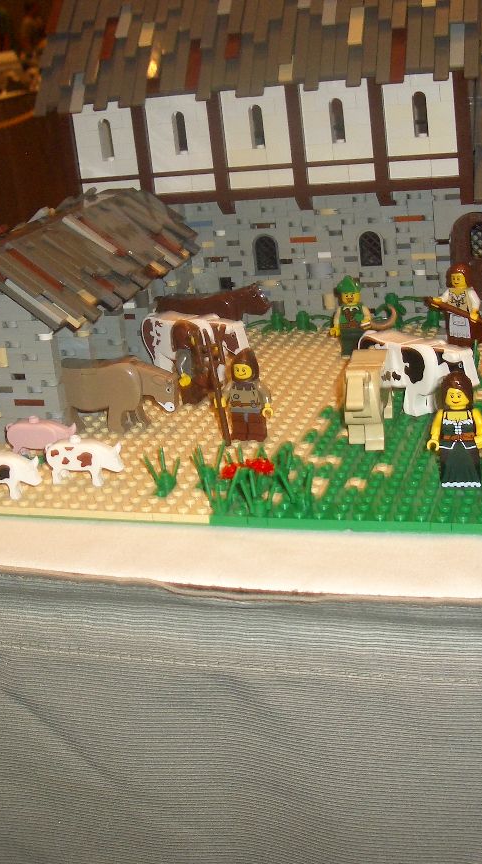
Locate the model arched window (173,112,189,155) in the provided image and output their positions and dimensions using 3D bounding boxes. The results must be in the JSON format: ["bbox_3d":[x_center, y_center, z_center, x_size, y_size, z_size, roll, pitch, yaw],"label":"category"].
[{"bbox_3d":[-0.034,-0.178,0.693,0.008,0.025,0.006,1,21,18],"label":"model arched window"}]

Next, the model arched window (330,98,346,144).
[{"bbox_3d":[0.055,-0.176,0.657,0.008,0.026,0.007,0,21,18],"label":"model arched window"}]

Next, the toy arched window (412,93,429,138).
[{"bbox_3d":[0.101,-0.177,0.650,0.008,0.025,0.006,0,21,18],"label":"toy arched window"}]

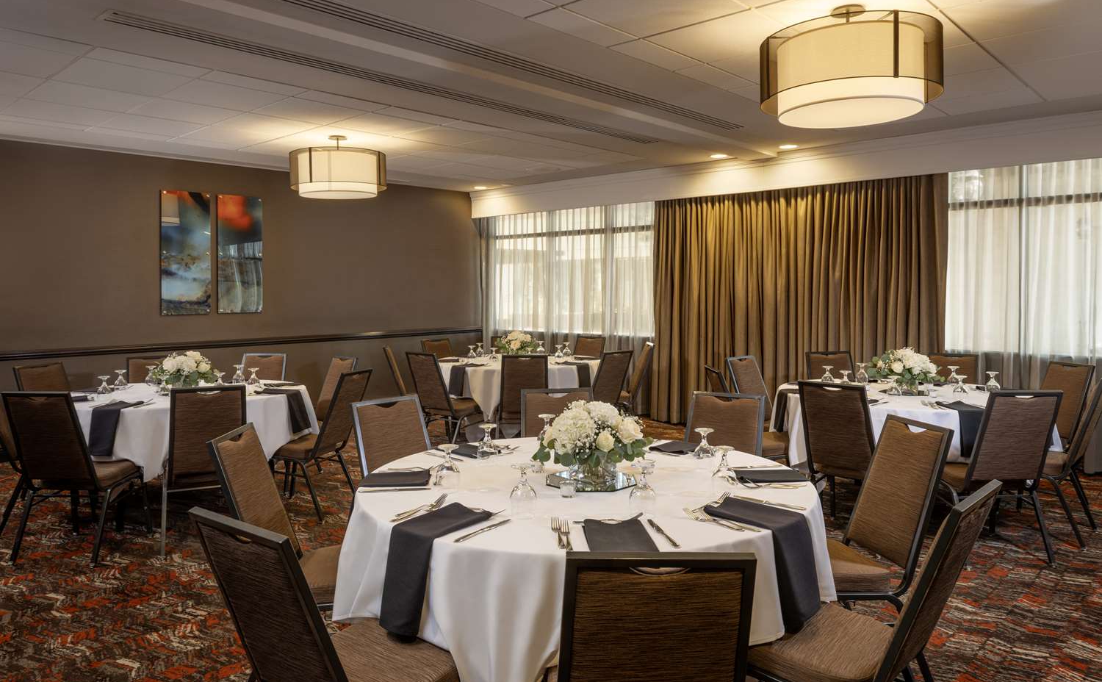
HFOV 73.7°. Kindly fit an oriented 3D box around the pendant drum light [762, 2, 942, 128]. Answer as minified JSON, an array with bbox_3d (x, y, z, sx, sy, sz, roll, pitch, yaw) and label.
[{"bbox_3d":[1.333,-1.238,3.284,0.770,0.450,0.770,0,4,0],"label":"pendant drum light"}]

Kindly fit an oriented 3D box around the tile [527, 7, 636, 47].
[{"bbox_3d":[0.176,-1.562,3.664,0.220,0.020,0.610,3,5,44],"label":"tile"}]

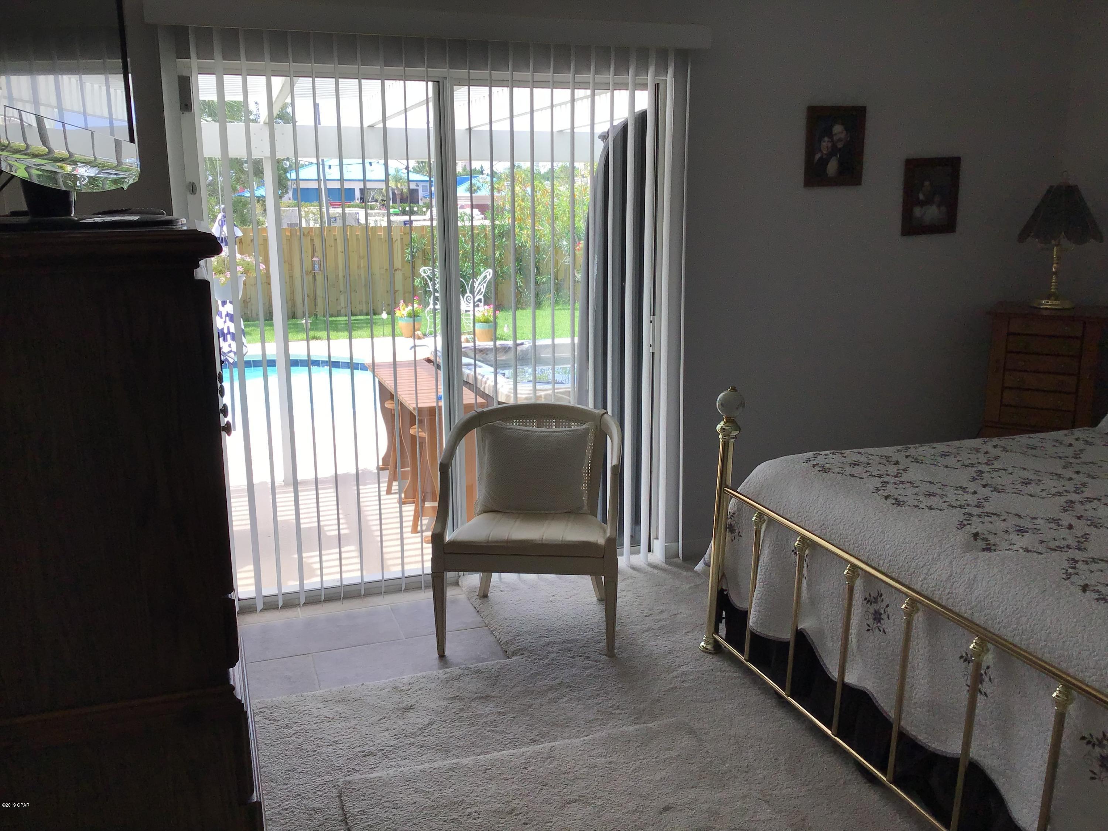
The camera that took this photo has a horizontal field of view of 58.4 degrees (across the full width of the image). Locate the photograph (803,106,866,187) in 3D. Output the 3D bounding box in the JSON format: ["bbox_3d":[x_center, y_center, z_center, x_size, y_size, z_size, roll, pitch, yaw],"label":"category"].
[{"bbox_3d":[1.139,-1.091,4.026,0.280,0.316,0.022,-5,13,-19],"label":"photograph"}]

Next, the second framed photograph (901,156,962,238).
[{"bbox_3d":[1.606,-0.933,4.229,0.280,0.316,0.022,-5,13,-19],"label":"second framed photograph"}]

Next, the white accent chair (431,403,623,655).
[{"bbox_3d":[-0.080,0.374,3.487,0.610,0.765,0.560,0,12,3],"label":"white accent chair"}]

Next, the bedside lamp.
[{"bbox_3d":[2.127,-0.735,4.191,0.325,0.560,0.325,7,14,31],"label":"bedside lamp"}]

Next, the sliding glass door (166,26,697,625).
[{"bbox_3d":[-0.384,-0.303,3.771,1.830,1.980,0.130,-5,13,-19],"label":"sliding glass door"}]

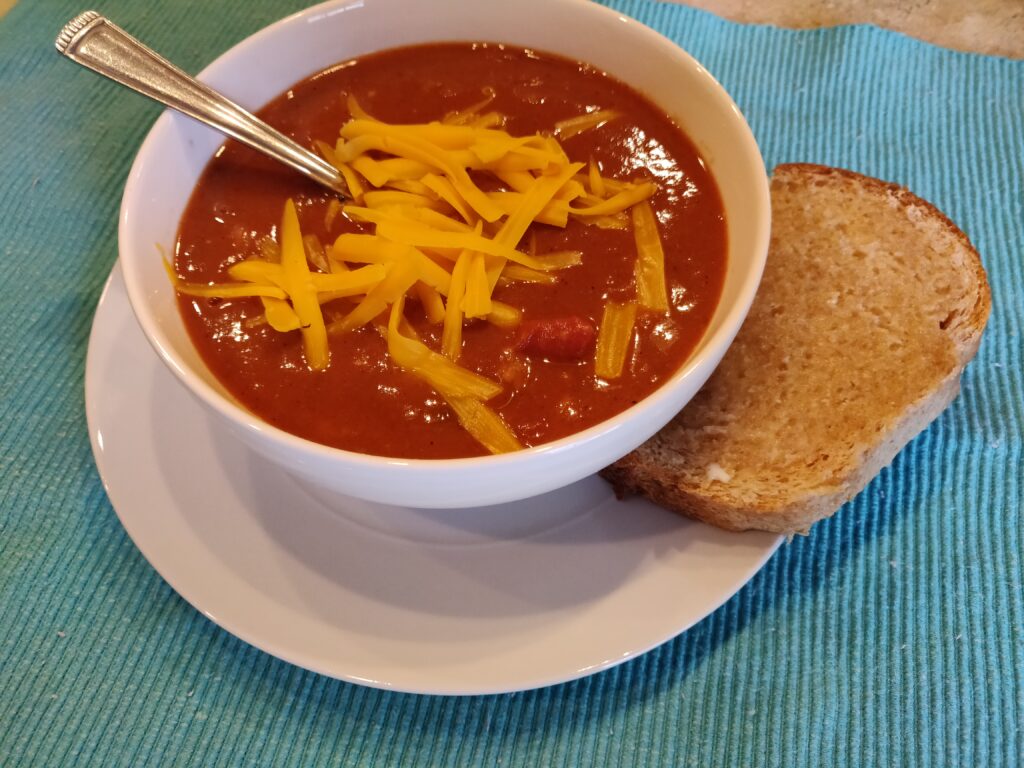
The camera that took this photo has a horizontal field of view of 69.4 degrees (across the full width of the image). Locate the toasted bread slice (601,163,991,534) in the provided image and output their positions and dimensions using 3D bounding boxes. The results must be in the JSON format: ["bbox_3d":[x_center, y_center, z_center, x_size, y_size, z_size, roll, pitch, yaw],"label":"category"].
[{"bbox_3d":[0.076,-0.009,0.209,0.125,0.018,0.082,-45,57,-11],"label":"toasted bread slice"}]

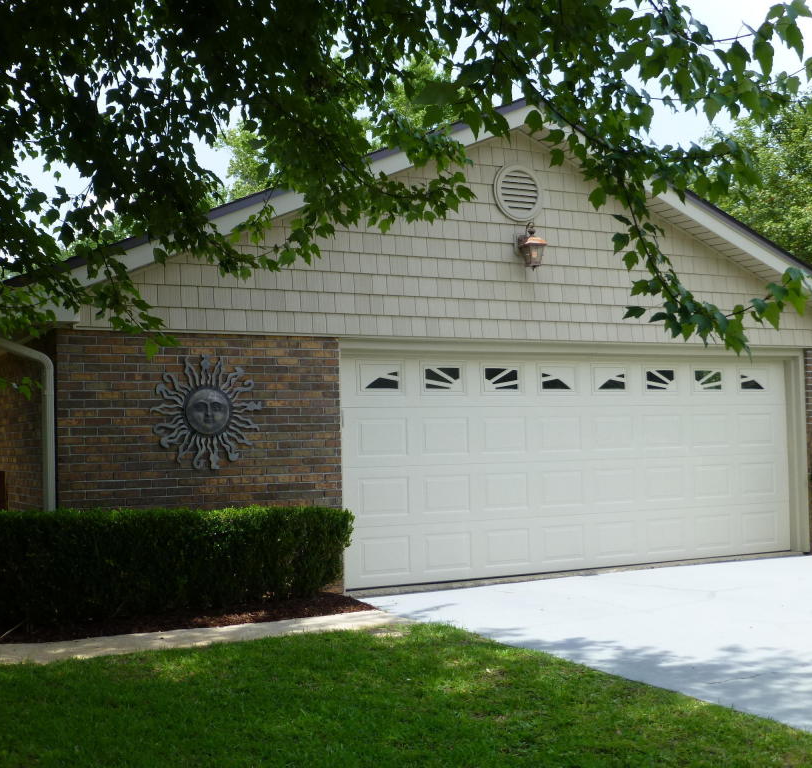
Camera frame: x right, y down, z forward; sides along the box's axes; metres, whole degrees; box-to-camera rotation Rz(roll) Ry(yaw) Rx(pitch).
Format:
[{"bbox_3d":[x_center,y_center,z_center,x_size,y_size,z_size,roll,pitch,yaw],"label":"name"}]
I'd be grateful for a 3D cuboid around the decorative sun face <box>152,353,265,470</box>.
[{"bbox_3d":[-1.608,0.231,9.393,0.945,0.938,0.080,0,-3,-28],"label":"decorative sun face"}]

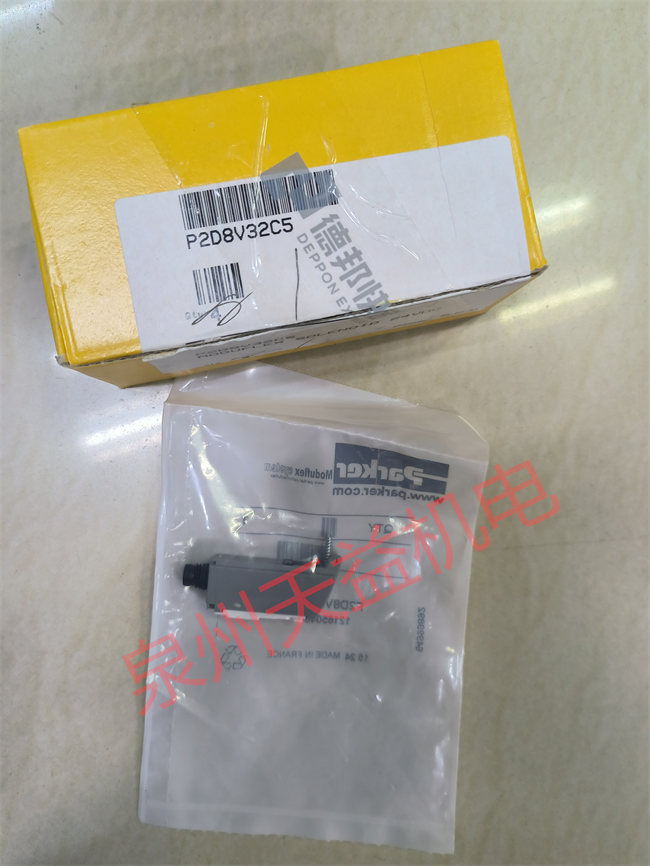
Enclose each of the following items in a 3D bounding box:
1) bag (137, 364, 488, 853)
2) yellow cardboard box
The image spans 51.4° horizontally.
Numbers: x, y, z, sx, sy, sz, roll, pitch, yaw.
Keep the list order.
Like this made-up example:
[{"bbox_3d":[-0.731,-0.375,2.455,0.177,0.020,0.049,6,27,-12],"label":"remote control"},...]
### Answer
[{"bbox_3d":[-0.003,0.056,0.210,0.104,0.022,0.148,5,88,-1],"label":"bag"},{"bbox_3d":[-0.013,-0.065,0.224,0.140,0.066,0.067,-11,88,-2],"label":"yellow cardboard box"}]

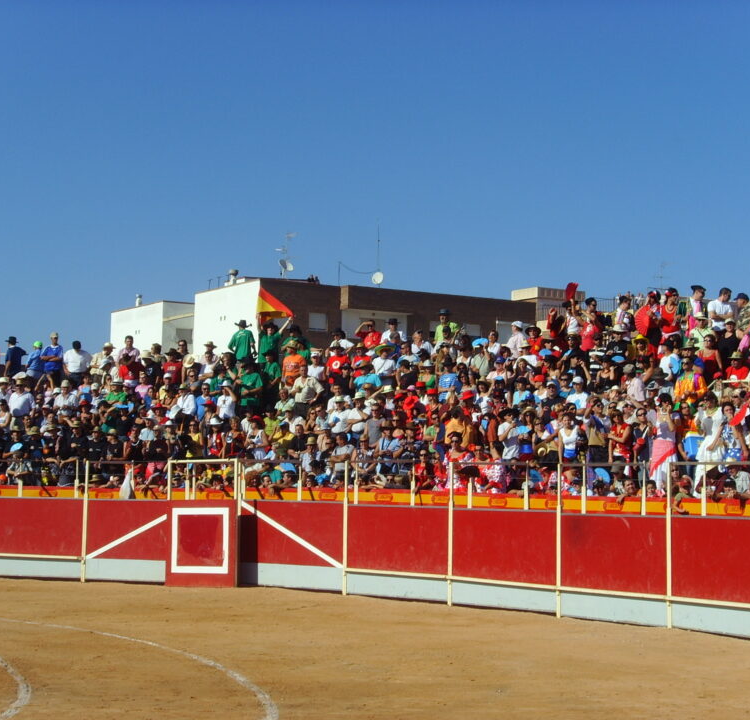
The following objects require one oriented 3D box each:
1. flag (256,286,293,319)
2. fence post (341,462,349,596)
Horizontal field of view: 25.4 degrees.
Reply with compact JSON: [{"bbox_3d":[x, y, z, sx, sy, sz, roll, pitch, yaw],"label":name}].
[{"bbox_3d":[-2.356,-1.336,39.000,0.880,0.740,0.300,1,-5,7],"label":"flag"},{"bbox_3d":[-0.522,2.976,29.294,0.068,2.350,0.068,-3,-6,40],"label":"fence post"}]

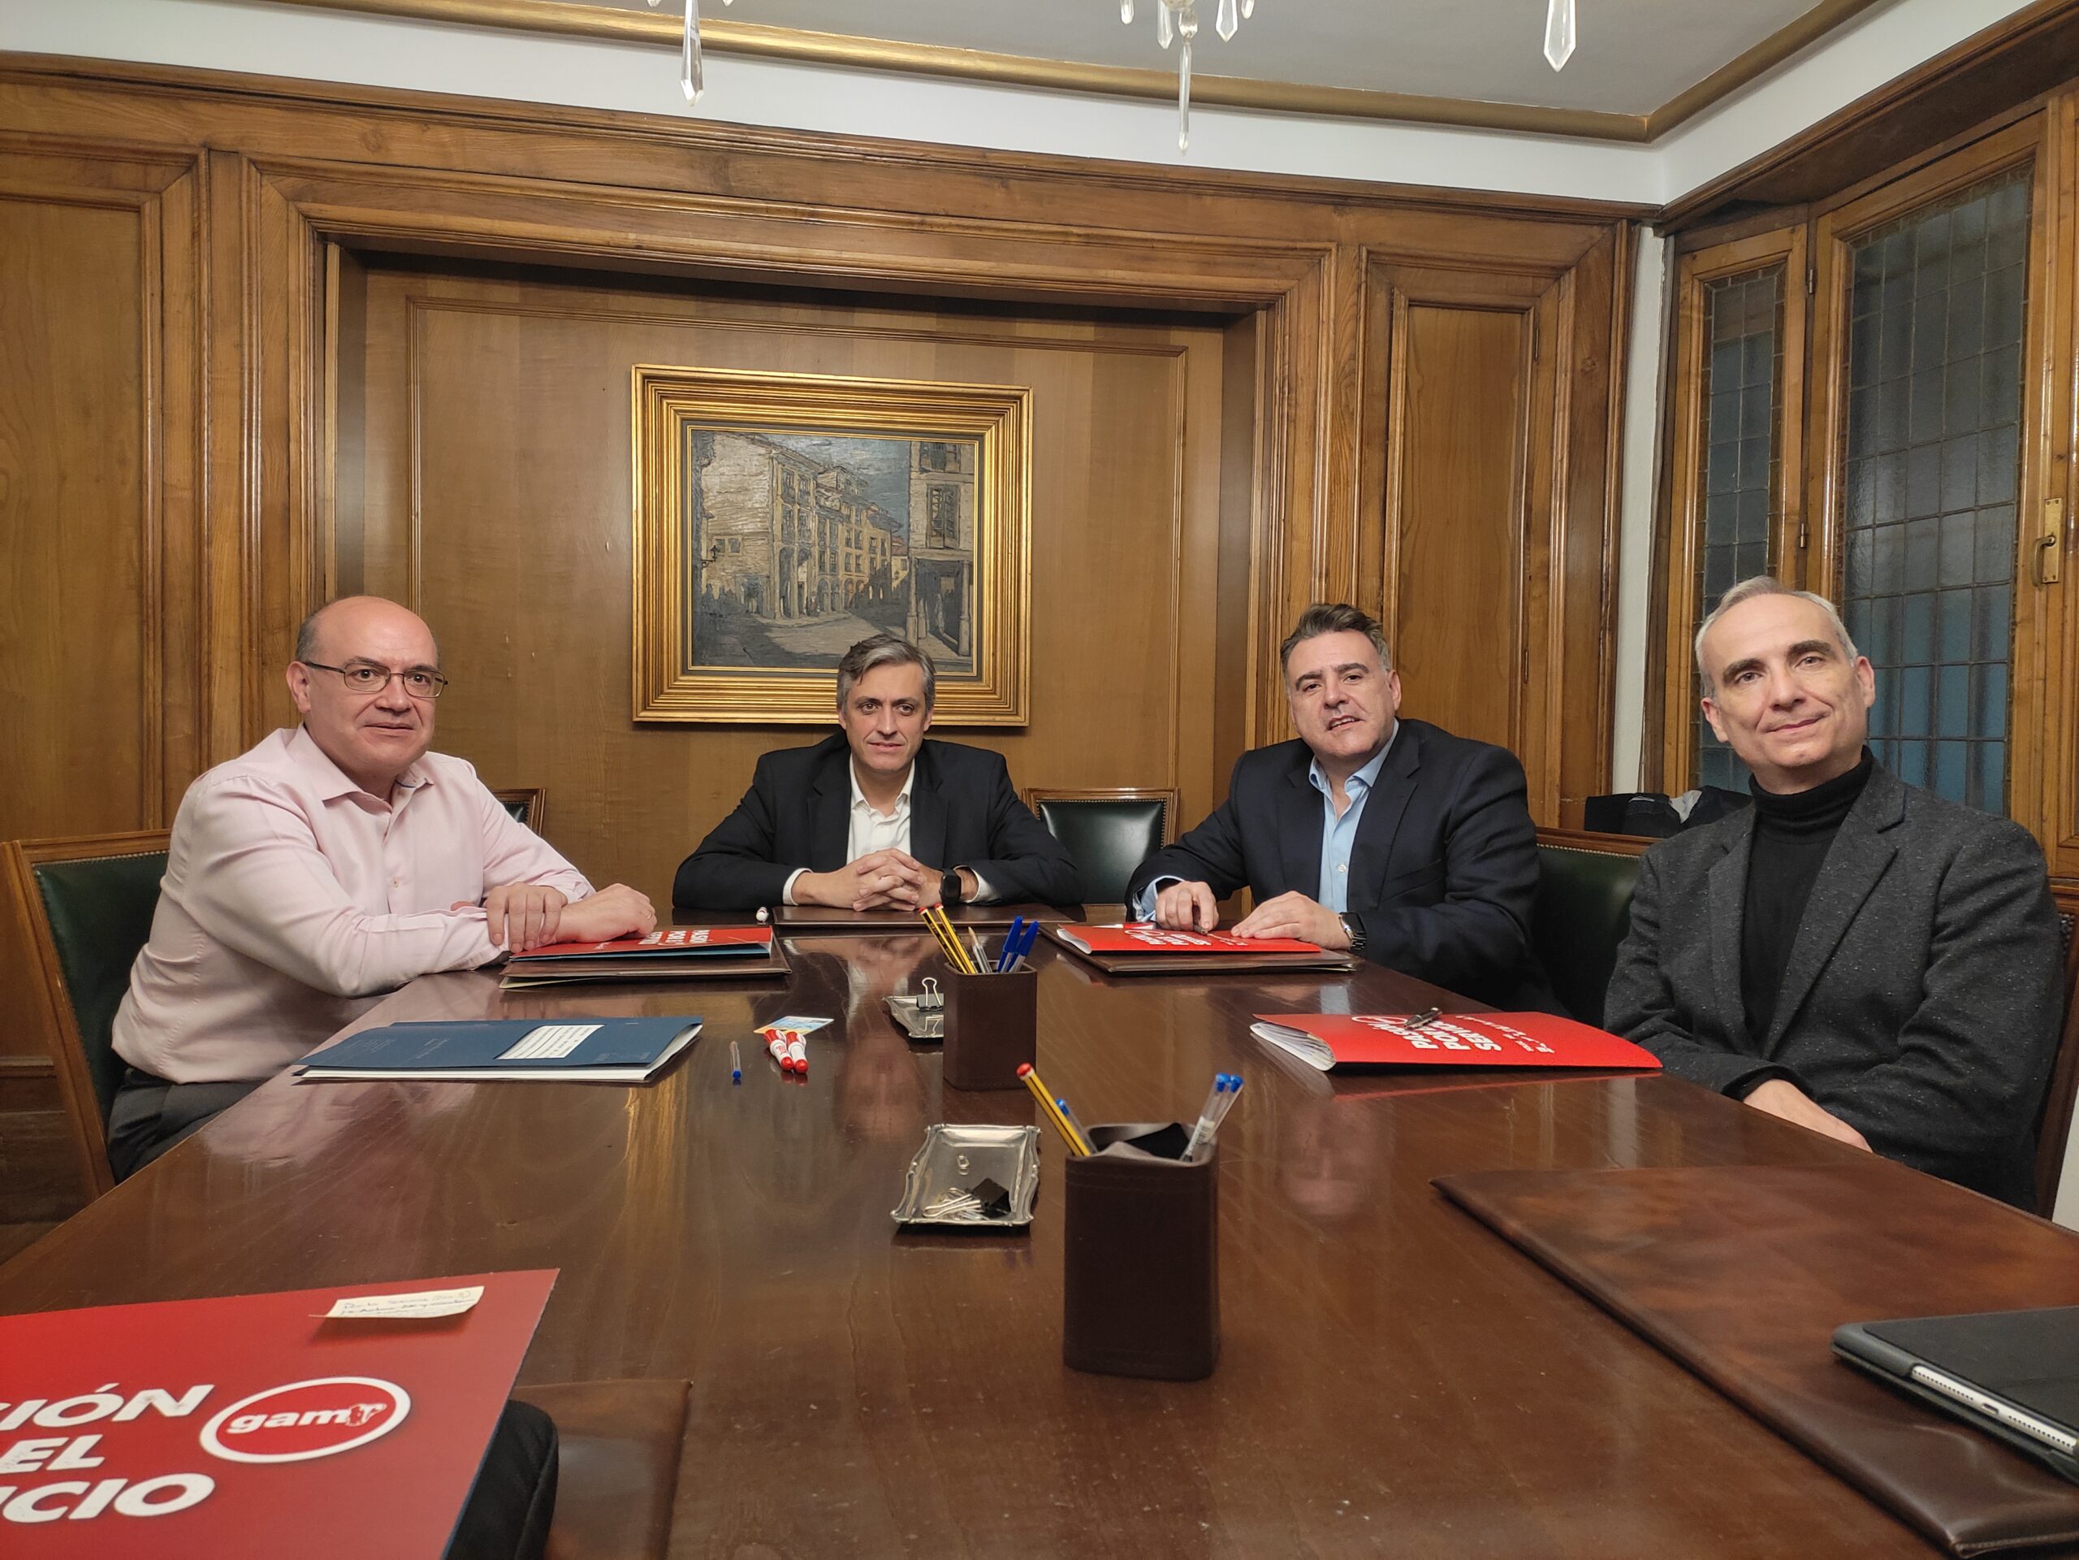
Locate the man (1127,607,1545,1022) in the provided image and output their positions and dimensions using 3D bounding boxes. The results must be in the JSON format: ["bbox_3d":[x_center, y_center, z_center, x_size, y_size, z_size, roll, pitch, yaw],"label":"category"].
[{"bbox_3d":[0.407,0.369,2.333,0.620,1.258,0.760,3,3,42],"label":"man"}]

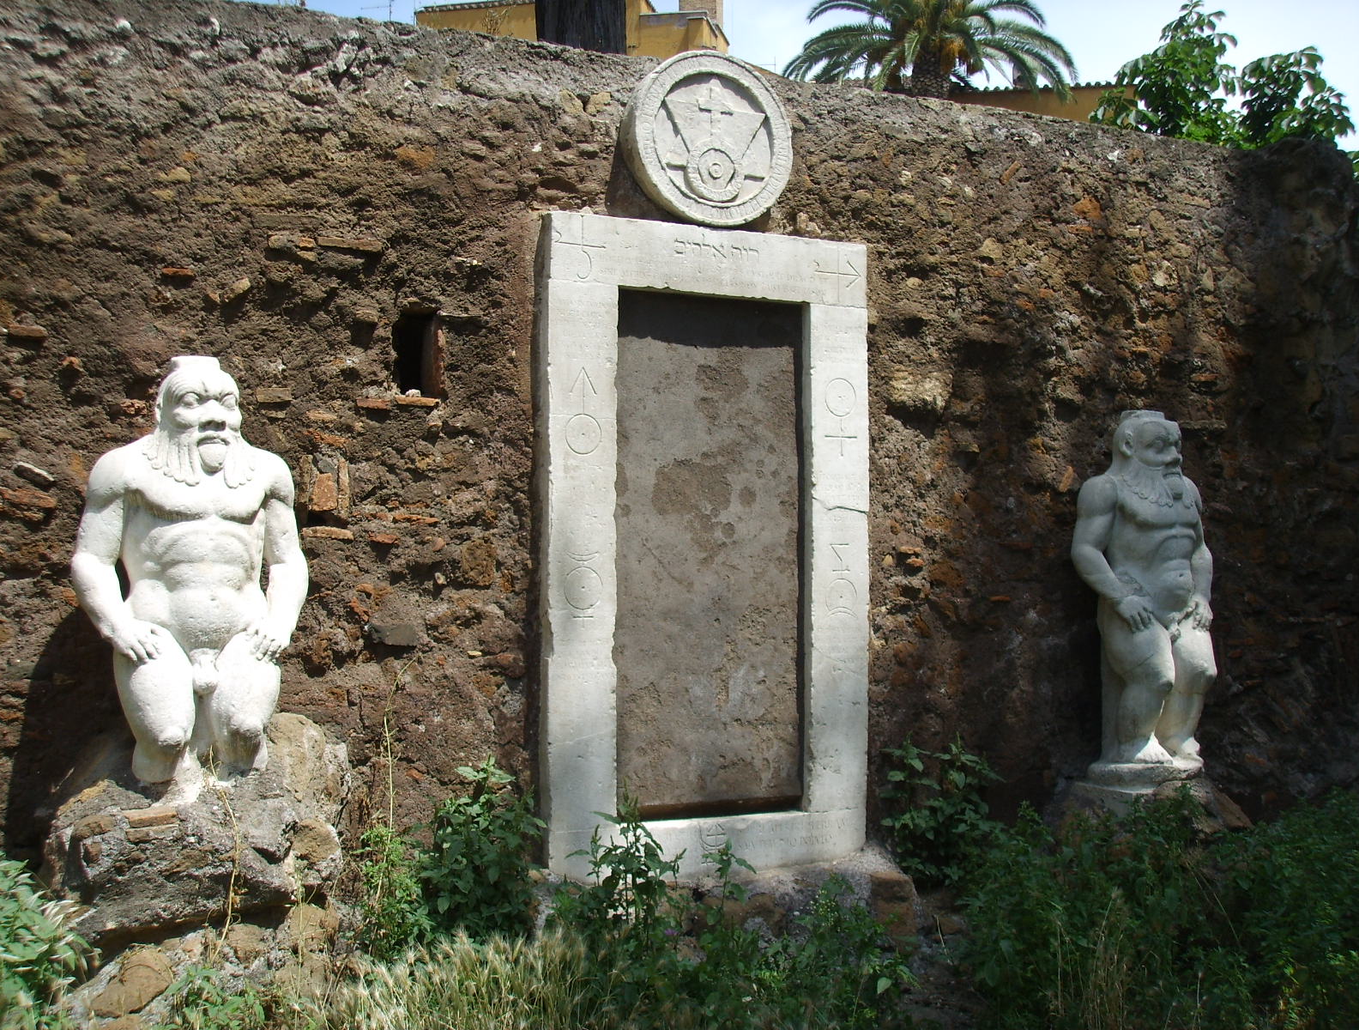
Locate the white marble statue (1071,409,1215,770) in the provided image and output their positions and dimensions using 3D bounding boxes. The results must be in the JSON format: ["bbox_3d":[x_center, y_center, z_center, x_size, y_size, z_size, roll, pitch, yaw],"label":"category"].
[{"bbox_3d":[1.990,0.328,6.620,0.690,1.550,0.480,2,-3,-28],"label":"white marble statue"}]

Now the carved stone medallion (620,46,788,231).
[{"bbox_3d":[0.099,-1.438,6.035,0.670,0.670,0.170,1,-3,-24],"label":"carved stone medallion"}]

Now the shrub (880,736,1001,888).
[{"bbox_3d":[1.055,1.198,6.250,0.470,0.610,0.380,1,-3,-24],"label":"shrub"}]

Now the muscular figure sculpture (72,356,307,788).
[{"bbox_3d":[-1.542,0.181,4.870,0.730,1.360,0.460,2,-3,-29],"label":"muscular figure sculpture"}]

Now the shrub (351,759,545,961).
[{"bbox_3d":[-0.796,1.177,5.330,0.600,0.680,0.420,1,-3,-24],"label":"shrub"}]

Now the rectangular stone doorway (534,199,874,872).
[{"bbox_3d":[0.100,0.107,5.980,1.341,2.400,0.200,1,-3,-24],"label":"rectangular stone doorway"}]

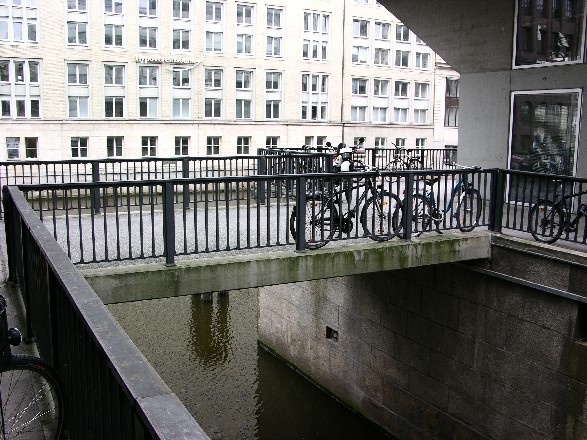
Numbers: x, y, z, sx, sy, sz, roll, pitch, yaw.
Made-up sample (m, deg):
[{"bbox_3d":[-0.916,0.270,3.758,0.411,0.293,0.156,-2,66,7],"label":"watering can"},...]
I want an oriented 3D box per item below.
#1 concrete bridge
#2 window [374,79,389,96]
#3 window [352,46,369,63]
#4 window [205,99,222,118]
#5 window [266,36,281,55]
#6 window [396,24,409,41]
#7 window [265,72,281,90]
[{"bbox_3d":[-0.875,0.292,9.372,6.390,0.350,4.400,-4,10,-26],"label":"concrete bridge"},{"bbox_3d":[10.062,-15.099,67.851,2.050,1.900,0.200,-4,10,-28],"label":"window"},{"bbox_3d":[6.593,-16.449,59.086,1.920,1.650,0.200,-4,10,-27],"label":"window"},{"bbox_3d":[-7.639,-10.654,56.909,1.760,1.910,0.250,-4,9,-26],"label":"window"},{"bbox_3d":[-1.872,-16.239,55.539,1.480,1.800,0.200,-4,10,-24],"label":"window"},{"bbox_3d":[12.619,-21.563,68.387,2.050,2.090,0.200,-4,10,-28],"label":"window"},{"bbox_3d":[-2.091,-14.300,61.269,1.800,1.860,0.200,-4,10,-28],"label":"window"}]

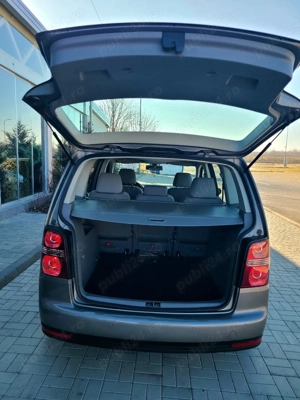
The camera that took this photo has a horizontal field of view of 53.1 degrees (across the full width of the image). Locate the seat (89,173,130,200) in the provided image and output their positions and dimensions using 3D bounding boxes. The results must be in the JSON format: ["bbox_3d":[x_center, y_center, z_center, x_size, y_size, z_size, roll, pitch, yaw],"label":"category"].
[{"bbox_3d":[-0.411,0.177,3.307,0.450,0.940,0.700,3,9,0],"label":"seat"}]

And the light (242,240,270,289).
[{"bbox_3d":[0.737,0.428,2.102,0.205,0.370,0.190,3,9,0],"label":"light"}]

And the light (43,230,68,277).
[{"bbox_3d":[-0.656,0.357,2.102,0.205,0.370,0.190,3,9,0],"label":"light"}]

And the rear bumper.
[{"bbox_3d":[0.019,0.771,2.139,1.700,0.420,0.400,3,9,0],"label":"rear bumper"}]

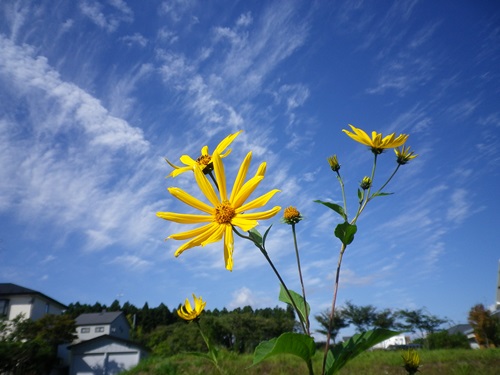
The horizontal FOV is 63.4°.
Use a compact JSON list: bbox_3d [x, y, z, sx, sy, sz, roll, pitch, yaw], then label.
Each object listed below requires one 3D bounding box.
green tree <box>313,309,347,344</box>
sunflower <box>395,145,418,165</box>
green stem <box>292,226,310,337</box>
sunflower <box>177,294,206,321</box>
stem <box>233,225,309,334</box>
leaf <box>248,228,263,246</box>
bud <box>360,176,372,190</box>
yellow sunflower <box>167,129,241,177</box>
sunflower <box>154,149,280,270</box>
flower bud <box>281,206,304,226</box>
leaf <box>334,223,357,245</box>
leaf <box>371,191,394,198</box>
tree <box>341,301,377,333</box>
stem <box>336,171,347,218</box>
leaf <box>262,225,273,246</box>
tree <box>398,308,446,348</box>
[{"bbox_3d":[8.981,15.650,45.000,3.700,4.250,3.700,0,-21,0],"label":"green tree"},{"bbox_3d":[0.205,-0.043,0.530,0.031,0.027,0.030,12,-18,0],"label":"sunflower"},{"bbox_3d":[0.046,0.081,0.360,0.007,0.104,0.006,-8,-13,0],"label":"green stem"},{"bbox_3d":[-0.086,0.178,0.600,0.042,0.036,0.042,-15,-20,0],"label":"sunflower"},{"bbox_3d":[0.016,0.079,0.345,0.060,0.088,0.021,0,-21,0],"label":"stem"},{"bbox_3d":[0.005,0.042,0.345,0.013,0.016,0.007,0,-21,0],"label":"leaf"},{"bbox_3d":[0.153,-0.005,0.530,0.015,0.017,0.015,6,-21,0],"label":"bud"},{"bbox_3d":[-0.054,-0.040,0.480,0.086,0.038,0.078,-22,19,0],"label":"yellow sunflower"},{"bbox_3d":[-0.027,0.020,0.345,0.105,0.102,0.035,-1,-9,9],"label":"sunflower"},{"bbox_3d":[0.038,0.025,0.365,0.018,0.017,0.018,-1,-21,0],"label":"flower bud"},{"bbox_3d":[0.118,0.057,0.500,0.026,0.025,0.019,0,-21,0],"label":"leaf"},{"bbox_3d":[0.170,0.009,0.520,0.030,0.008,0.012,-1,-21,0],"label":"leaf"},{"bbox_3d":[11.976,15.200,45.000,4.000,5.100,4.000,0,-21,0],"label":"tree"},{"bbox_3d":[0.118,0.009,0.520,0.006,0.060,0.005,-10,-15,0],"label":"stem"},{"bbox_3d":[0.015,0.042,0.355,0.007,0.021,0.008,18,-14,0],"label":"leaf"},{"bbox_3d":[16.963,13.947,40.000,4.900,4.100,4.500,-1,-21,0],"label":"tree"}]

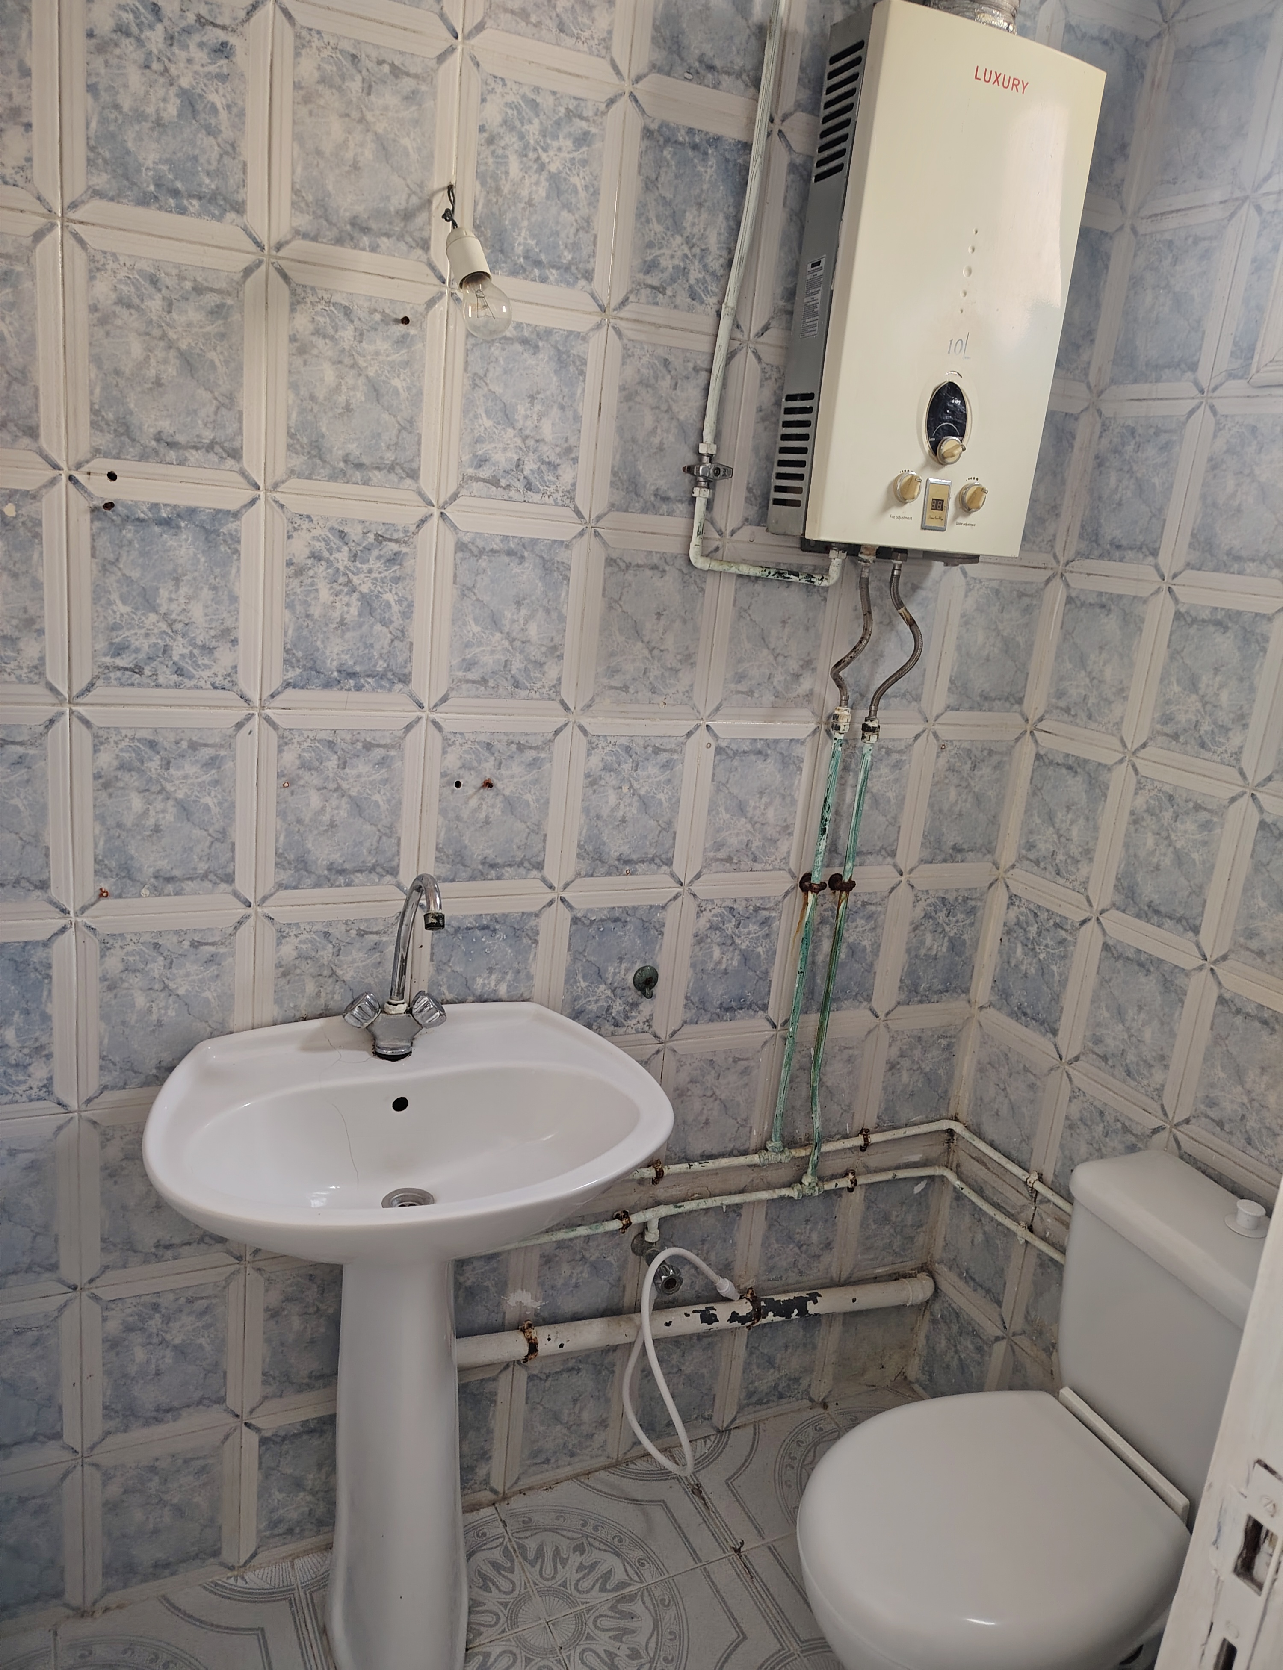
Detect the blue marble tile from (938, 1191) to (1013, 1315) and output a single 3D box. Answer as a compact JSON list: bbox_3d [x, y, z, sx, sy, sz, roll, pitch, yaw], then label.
[{"bbox_3d":[0.587,0.697,2.061,0.012,0.204,0.157,-1,16,-26],"label":"blue marble tile"}]

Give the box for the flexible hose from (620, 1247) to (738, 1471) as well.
[{"bbox_3d":[0.057,0.843,1.859,0.185,0.465,0.090,-1,16,-26],"label":"flexible hose"}]

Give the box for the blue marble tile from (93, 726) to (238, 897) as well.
[{"bbox_3d":[-0.557,-0.027,1.392,0.150,0.205,0.015,-1,16,-26],"label":"blue marble tile"}]

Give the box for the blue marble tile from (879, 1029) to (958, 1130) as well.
[{"bbox_3d":[0.478,0.430,2.063,0.156,0.205,0.012,-1,16,-26],"label":"blue marble tile"}]

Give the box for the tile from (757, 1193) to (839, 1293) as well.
[{"bbox_3d":[0.265,0.677,2.011,0.143,0.187,0.010,-1,16,-26],"label":"tile"}]

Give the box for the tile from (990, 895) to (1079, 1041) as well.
[{"bbox_3d":[0.648,0.216,1.954,0.012,0.205,0.160,-1,16,-25],"label":"tile"}]

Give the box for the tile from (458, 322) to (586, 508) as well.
[{"bbox_3d":[-0.142,-0.509,1.436,0.157,0.204,0.012,-1,16,-26],"label":"tile"}]

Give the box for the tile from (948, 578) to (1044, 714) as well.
[{"bbox_3d":[0.555,-0.291,1.855,0.157,0.204,0.012,-1,16,-26],"label":"tile"}]

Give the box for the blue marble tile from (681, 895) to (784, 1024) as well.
[{"bbox_3d":[0.140,0.197,1.821,0.156,0.205,0.012,-1,16,-26],"label":"blue marble tile"}]

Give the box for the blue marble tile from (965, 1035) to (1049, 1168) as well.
[{"bbox_3d":[0.624,0.457,2.020,0.012,0.207,0.161,-1,17,-26],"label":"blue marble tile"}]

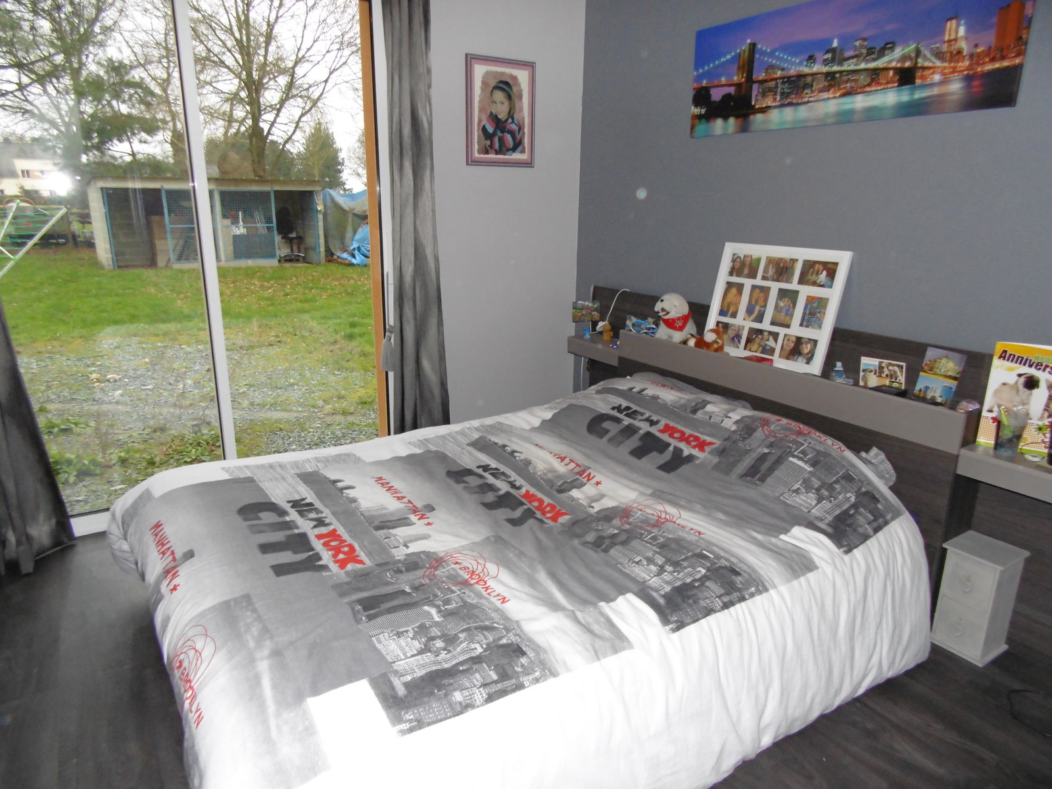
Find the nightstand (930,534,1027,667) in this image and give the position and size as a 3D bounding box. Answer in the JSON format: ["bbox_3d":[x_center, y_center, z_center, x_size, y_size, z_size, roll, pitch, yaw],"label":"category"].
[{"bbox_3d":[1.379,0.621,2.053,0.177,0.324,0.167,-9,19,-31],"label":"nightstand"}]

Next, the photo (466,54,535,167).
[{"bbox_3d":[-0.122,-1.354,3.228,0.387,0.483,0.022,-9,19,-31],"label":"photo"}]

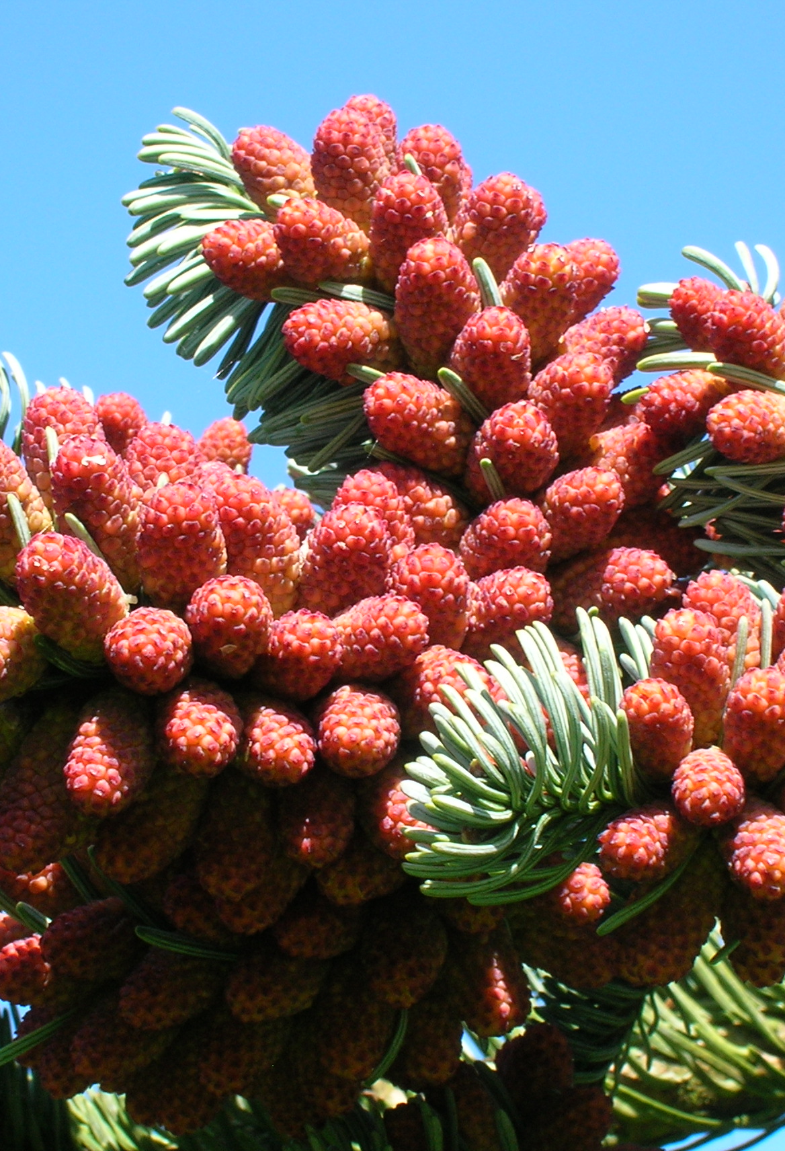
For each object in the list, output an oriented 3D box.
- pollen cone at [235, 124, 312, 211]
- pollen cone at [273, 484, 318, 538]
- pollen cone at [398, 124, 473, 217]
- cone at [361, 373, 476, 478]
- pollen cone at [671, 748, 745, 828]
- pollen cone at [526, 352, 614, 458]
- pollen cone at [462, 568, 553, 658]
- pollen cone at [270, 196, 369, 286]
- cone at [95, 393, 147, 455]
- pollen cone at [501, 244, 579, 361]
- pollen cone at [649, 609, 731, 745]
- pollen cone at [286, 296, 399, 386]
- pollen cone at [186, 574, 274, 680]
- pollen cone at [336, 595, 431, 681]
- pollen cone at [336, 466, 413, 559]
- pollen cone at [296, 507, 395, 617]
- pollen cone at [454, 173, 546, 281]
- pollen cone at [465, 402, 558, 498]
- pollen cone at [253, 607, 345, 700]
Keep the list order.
[{"bbox_3d":[-0.013,-0.047,0.410,0.015,0.009,0.009,52,0,-24],"label":"pollen cone"},{"bbox_3d":[-0.013,-0.005,0.432,0.007,0.007,0.013,7,-60,0],"label":"pollen cone"},{"bbox_3d":[0.007,-0.055,0.483,0.009,0.016,0.009,-10,21,2],"label":"pollen cone"},{"bbox_3d":[0.003,-0.020,0.460,0.018,0.011,0.011,36,3,-33],"label":"cone"},{"bbox_3d":[0.037,0.025,0.406,0.009,0.009,0.016,-14,5,0],"label":"pollen cone"},{"bbox_3d":[0.020,-0.019,0.395,0.009,0.009,0.015,25,-57,0],"label":"pollen cone"},{"bbox_3d":[0.013,0.004,0.402,0.009,0.009,0.016,-36,0,-31],"label":"pollen cone"},{"bbox_3d":[-0.010,-0.045,0.468,0.017,0.010,0.010,28,5,-39],"label":"pollen cone"},{"bbox_3d":[-0.034,-0.018,0.435,0.007,0.011,0.007,0,24,0],"label":"cone"},{"bbox_3d":[0.021,-0.038,0.490,0.011,0.011,0.018,6,-58,-4],"label":"pollen cone"},{"bbox_3d":[0.042,0.014,0.480,0.010,0.019,0.010,-9,28,5],"label":"pollen cone"},{"bbox_3d":[-0.006,-0.033,0.485,0.018,0.011,0.011,14,-6,-25],"label":"pollen cone"},{"bbox_3d":[-0.022,0.007,0.470,0.011,0.011,0.018,-1,-30,2],"label":"pollen cone"},{"bbox_3d":[-0.001,0.008,0.447,0.010,0.010,0.016,-18,-1,-42],"label":"pollen cone"},{"bbox_3d":[-0.002,-0.008,0.463,0.009,0.015,0.009,-18,26,0],"label":"pollen cone"},{"bbox_3d":[-0.006,0.000,0.387,0.009,0.009,0.016,21,-57,0],"label":"pollen cone"},{"bbox_3d":[0.013,-0.041,0.410,0.009,0.009,0.015,24,-60,0],"label":"pollen cone"},{"bbox_3d":[0.013,-0.013,0.383,0.009,0.009,0.017,32,-25,0],"label":"pollen cone"},{"bbox_3d":[-0.013,0.011,0.472,0.011,0.011,0.018,6,-17,-20],"label":"pollen cone"}]

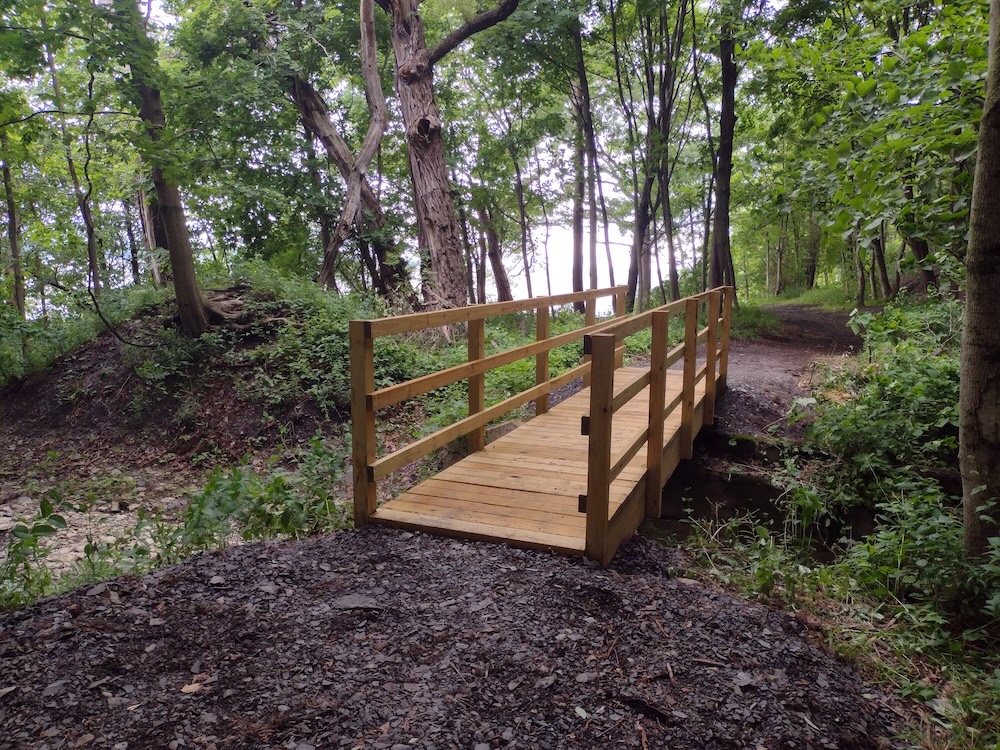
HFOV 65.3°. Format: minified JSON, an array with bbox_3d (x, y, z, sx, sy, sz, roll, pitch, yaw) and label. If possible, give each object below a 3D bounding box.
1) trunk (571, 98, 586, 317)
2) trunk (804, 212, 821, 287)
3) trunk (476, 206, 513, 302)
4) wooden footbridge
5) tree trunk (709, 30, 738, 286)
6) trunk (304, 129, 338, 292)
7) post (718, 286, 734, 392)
[{"bbox_3d":[1.715,-3.721,17.148,0.259,4.692,0.259,0,9,6],"label":"trunk"},{"bbox_3d":[11.541,-4.625,28.806,0.429,2.846,0.429,1,8,22],"label":"trunk"},{"bbox_3d":[-0.106,-2.364,15.358,0.250,1.926,0.250,-14,8,3],"label":"trunk"},{"bbox_3d":[0.998,-0.023,6.780,1.384,1.284,6.251,4,9,21],"label":"wooden footbridge"},{"bbox_3d":[4.341,-4.079,15.137,0.417,5.172,0.417,1,8,16],"label":"tree trunk"},{"bbox_3d":[-3.581,-3.283,15.711,0.258,3.250,0.258,-8,10,-11],"label":"trunk"},{"bbox_3d":[2.725,-0.400,9.385,0.090,1.284,0.090,4,9,21],"label":"post"}]

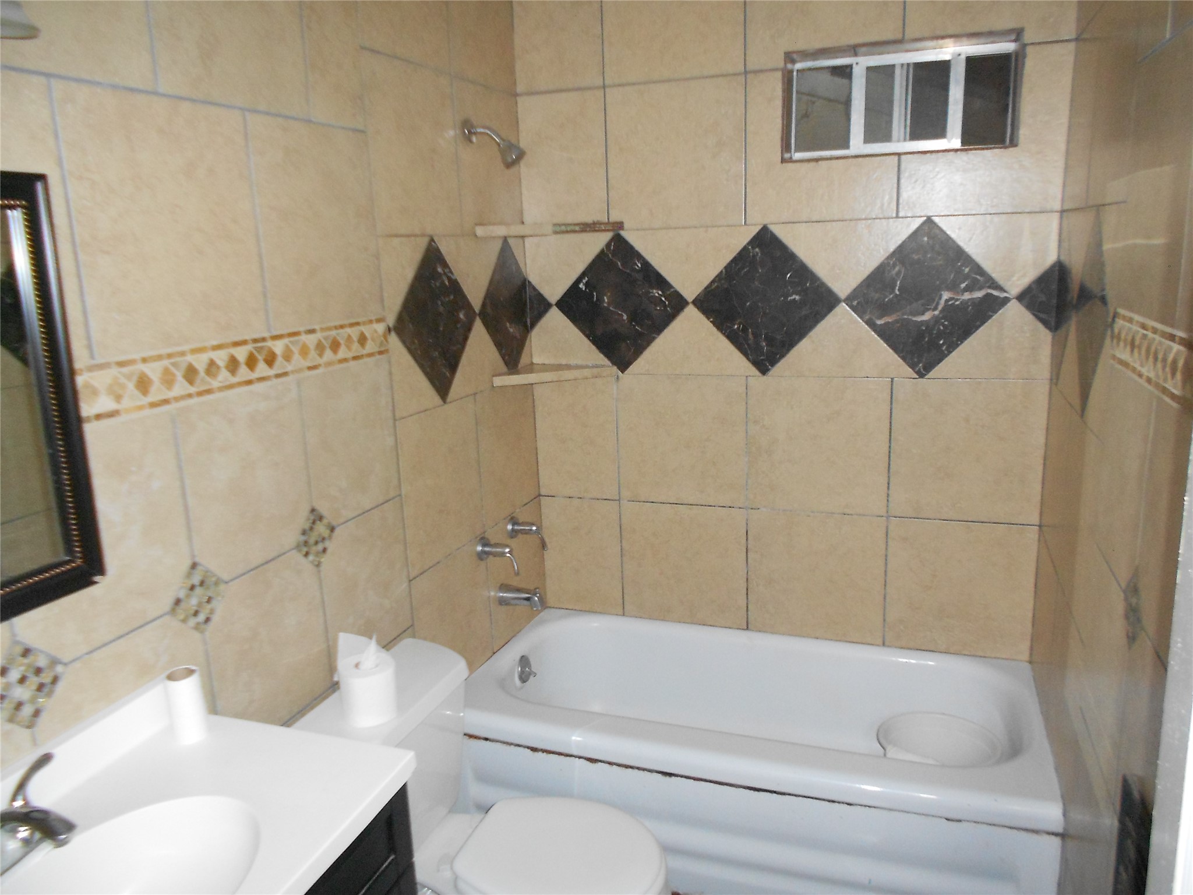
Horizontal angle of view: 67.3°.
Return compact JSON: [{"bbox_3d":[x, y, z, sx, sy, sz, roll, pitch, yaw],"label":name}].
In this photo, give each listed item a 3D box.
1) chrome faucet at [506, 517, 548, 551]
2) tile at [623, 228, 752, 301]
[{"bbox_3d":[-0.206,0.265,2.772,0.114,0.105,0.070,2,14,20],"label":"chrome faucet"},{"bbox_3d":[0.276,-0.532,2.630,0.437,0.215,0.010,3,14,20],"label":"tile"}]

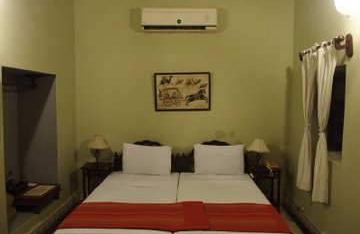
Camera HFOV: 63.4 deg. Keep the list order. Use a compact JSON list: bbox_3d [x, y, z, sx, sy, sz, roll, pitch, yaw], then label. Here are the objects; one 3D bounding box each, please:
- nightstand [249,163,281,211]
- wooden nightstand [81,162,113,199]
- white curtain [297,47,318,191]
[{"bbox_3d":[1.165,1.029,4.028,0.400,0.646,0.338,1,5,2],"label":"nightstand"},{"bbox_3d":[-1.130,1.003,4.092,0.400,0.635,0.338,1,5,2],"label":"wooden nightstand"},{"bbox_3d":[1.418,0.063,3.258,0.113,1.538,0.390,1,5,2],"label":"white curtain"}]

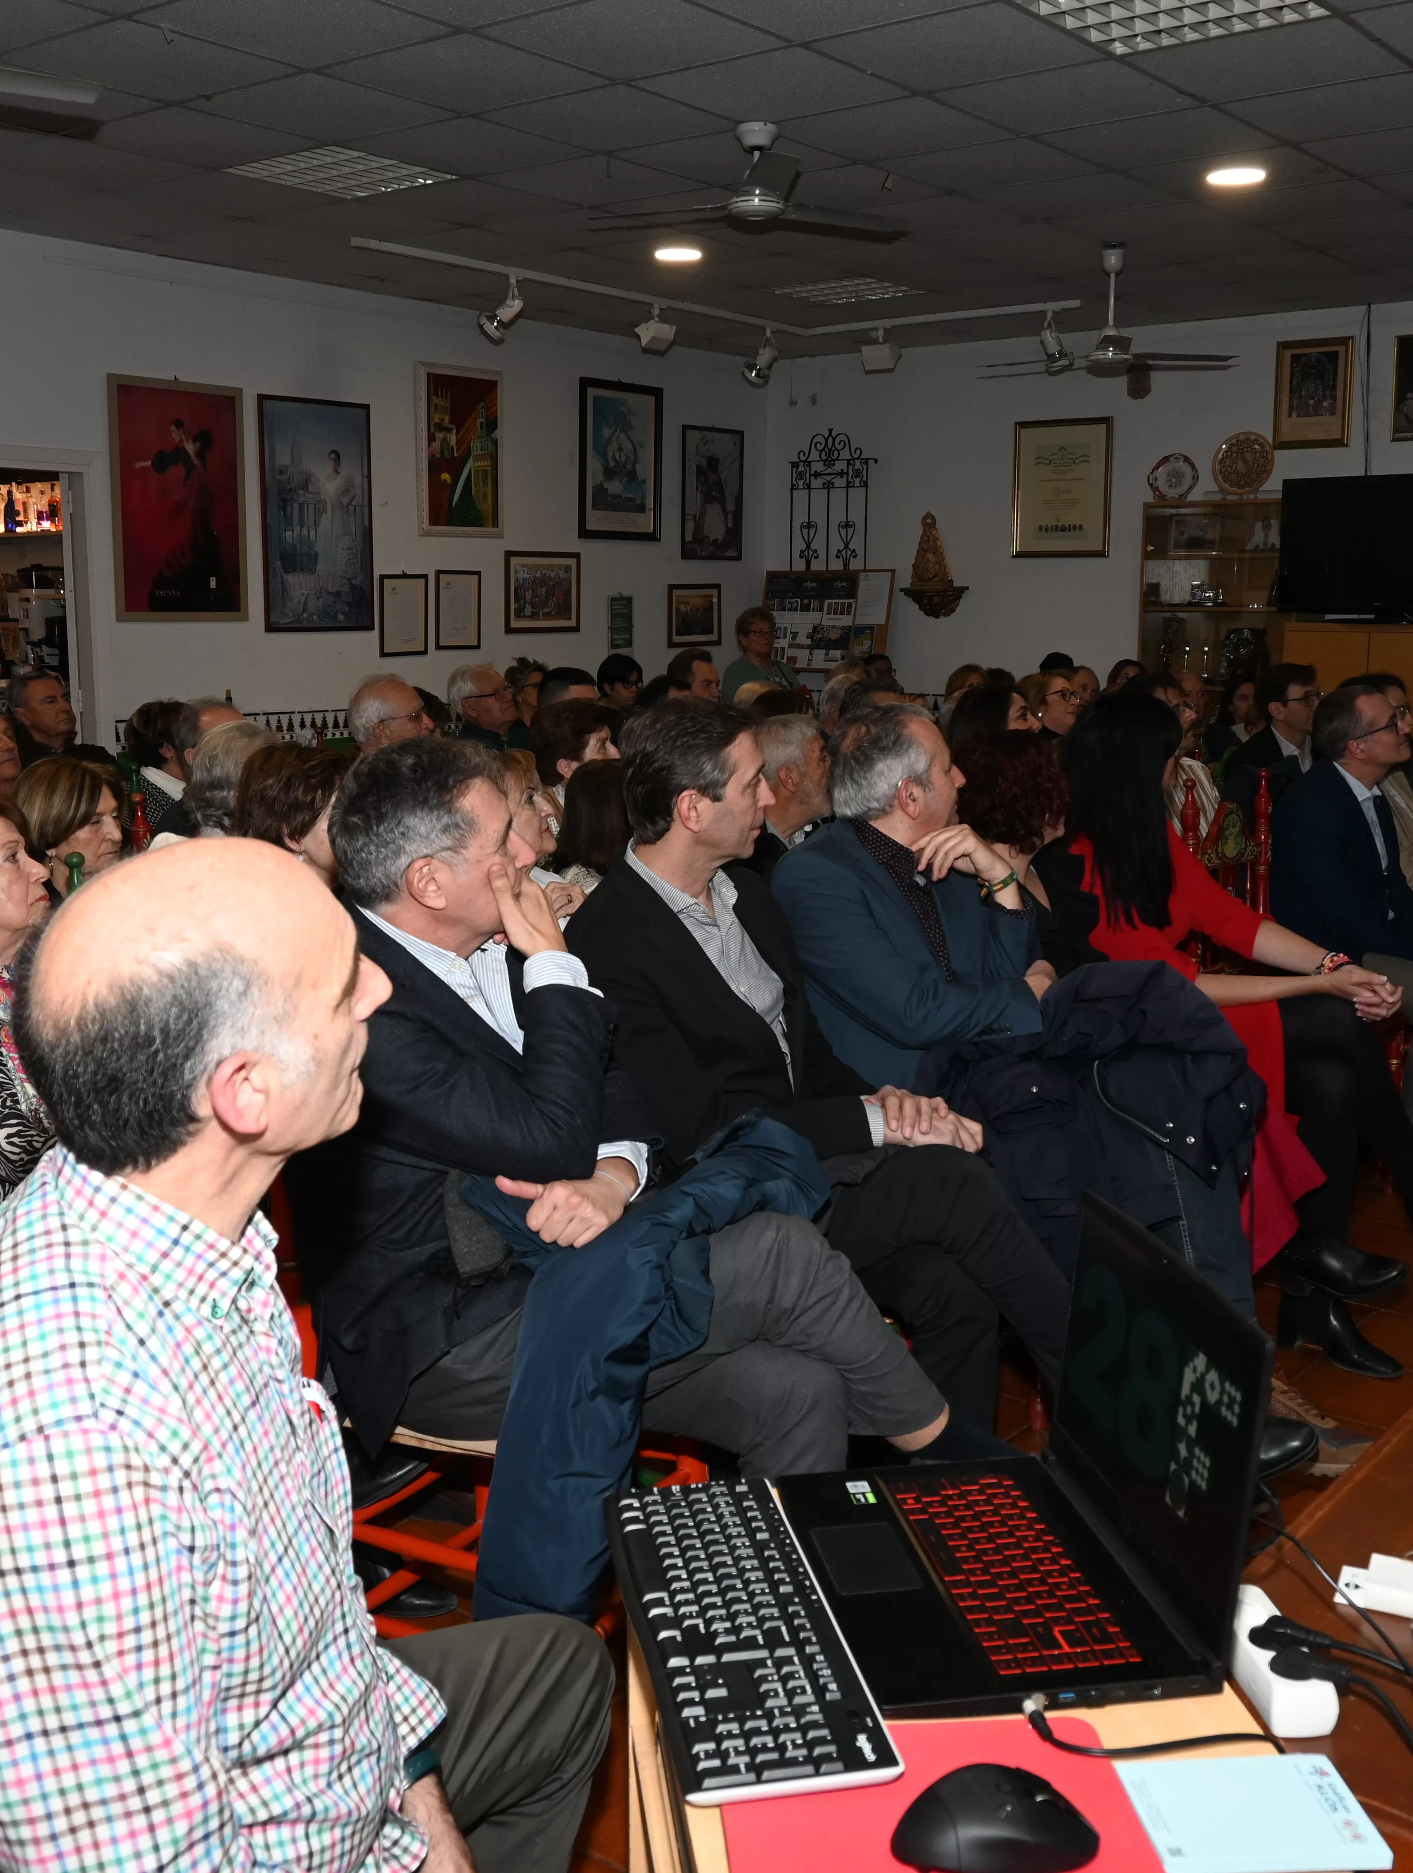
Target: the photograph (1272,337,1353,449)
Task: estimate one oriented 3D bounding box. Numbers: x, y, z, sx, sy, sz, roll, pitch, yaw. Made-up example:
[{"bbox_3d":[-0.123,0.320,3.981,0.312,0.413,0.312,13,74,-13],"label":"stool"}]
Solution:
[{"bbox_3d":[2.973,-2.661,9.187,0.390,0.516,0.030,8,13,38],"label":"photograph"}]

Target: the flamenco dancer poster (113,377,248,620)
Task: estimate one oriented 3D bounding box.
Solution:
[{"bbox_3d":[-2.272,-1.875,8.102,0.030,1.010,0.690,8,13,38],"label":"flamenco dancer poster"}]

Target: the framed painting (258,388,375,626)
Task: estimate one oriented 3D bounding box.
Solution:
[{"bbox_3d":[-1.799,-1.944,8.688,0.030,1.050,0.655,8,13,38],"label":"framed painting"}]

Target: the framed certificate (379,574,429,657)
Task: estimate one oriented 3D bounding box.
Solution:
[{"bbox_3d":[-1.479,-1.567,9.166,0.022,0.391,0.312,8,13,38],"label":"framed certificate"}]

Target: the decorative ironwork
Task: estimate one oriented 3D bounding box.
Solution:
[{"bbox_3d":[0.726,-2.562,11.018,0.615,0.822,0.040,8,13,38],"label":"decorative ironwork"}]

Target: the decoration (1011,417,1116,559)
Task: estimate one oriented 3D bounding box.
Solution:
[{"bbox_3d":[1.910,-2.416,10.090,0.593,0.719,0.030,8,13,38],"label":"decoration"}]

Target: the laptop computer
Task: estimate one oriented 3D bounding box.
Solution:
[{"bbox_3d":[0.238,0.407,1.539,0.288,0.284,0.360,-2,10,-11],"label":"laptop computer"}]

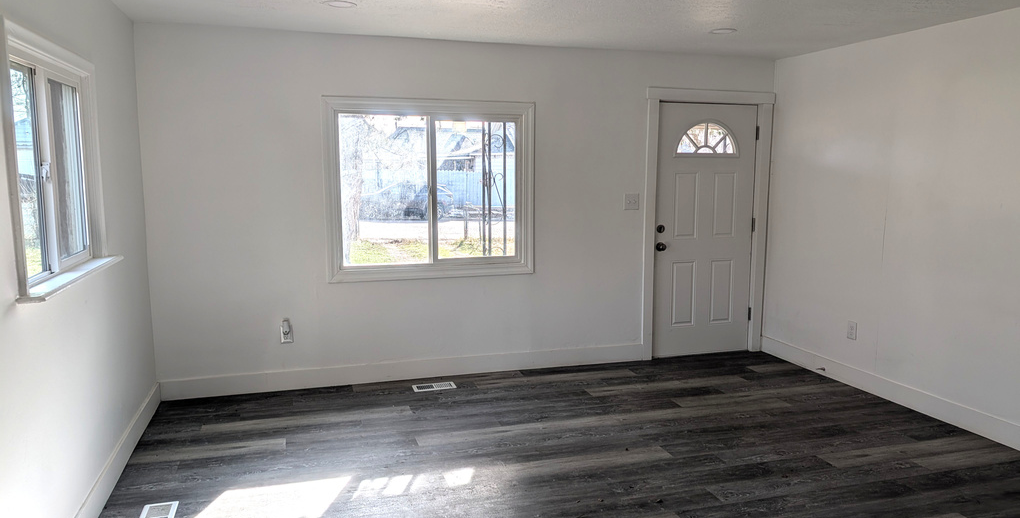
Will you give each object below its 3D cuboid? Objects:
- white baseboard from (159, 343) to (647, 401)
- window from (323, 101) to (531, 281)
[{"bbox_3d":[-0.616,0.818,5.187,3.560,0.135,0.022,-2,8,-17],"label":"white baseboard"},{"bbox_3d":[-0.542,-0.491,5.074,1.510,1.270,0.100,-2,8,-17],"label":"window"}]

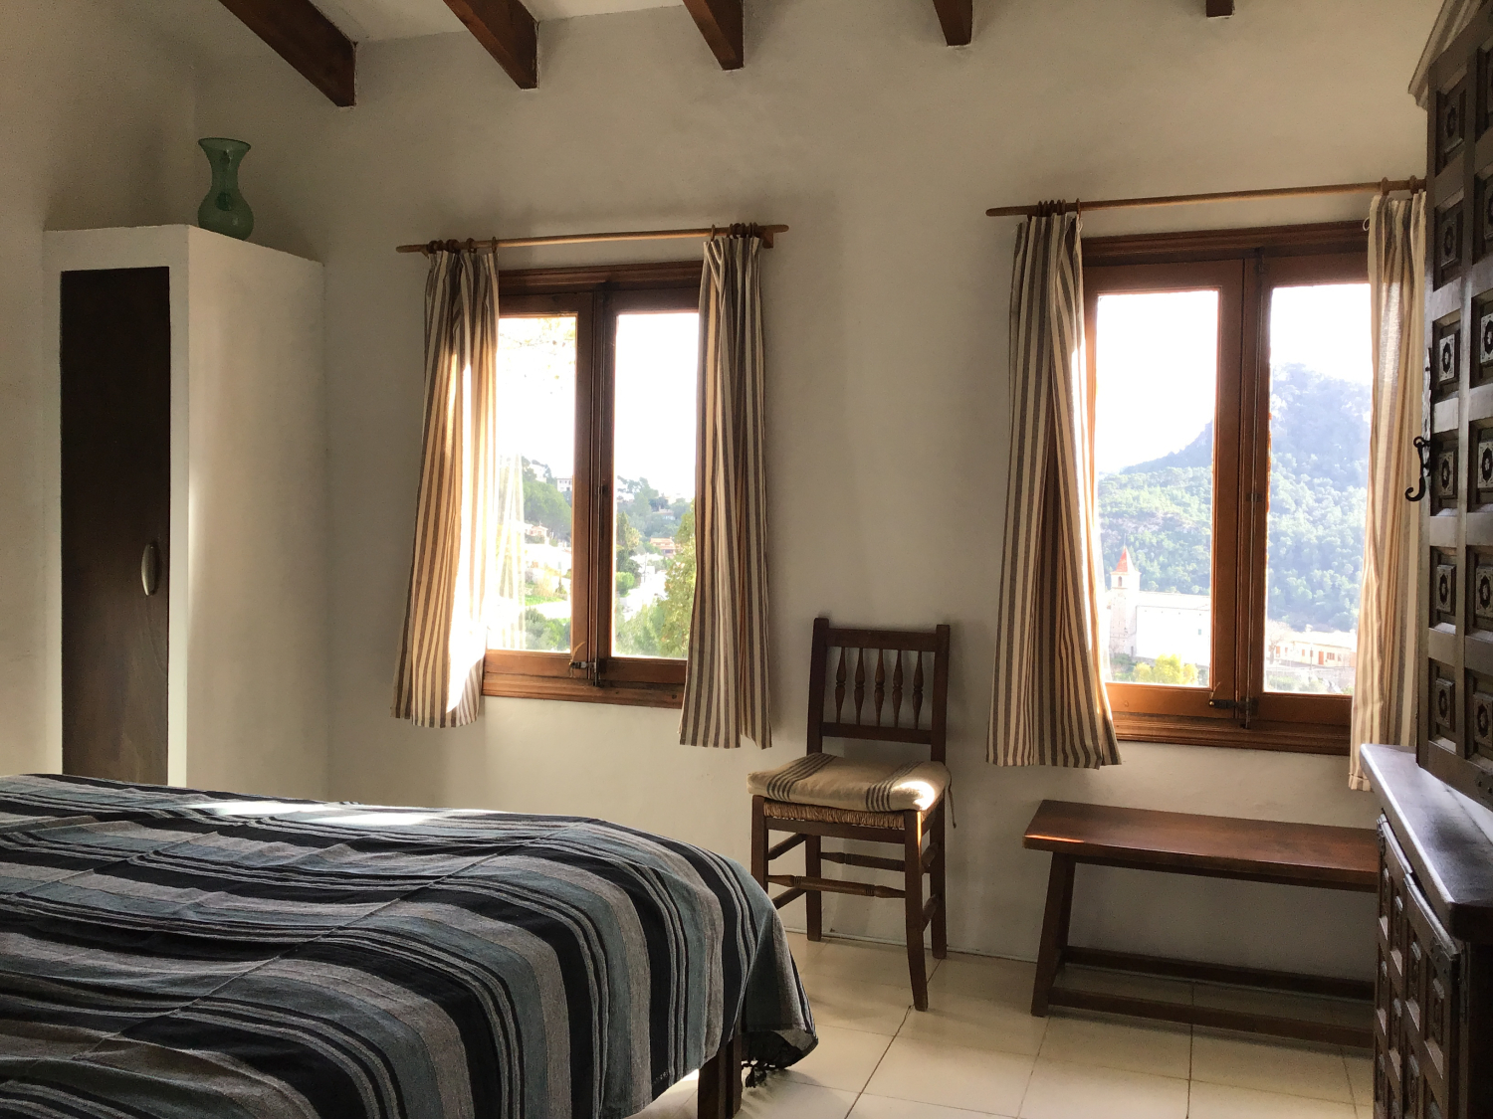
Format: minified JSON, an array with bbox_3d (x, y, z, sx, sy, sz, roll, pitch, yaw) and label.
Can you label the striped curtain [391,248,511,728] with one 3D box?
[{"bbox_3d":[-0.919,-0.214,4.099,0.390,1.450,0.122,1,2,20],"label":"striped curtain"}]

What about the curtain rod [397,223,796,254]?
[{"bbox_3d":[-0.482,-0.931,3.919,1.278,0.047,0.058,1,2,20],"label":"curtain rod"}]

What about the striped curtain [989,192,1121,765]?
[{"bbox_3d":[0.808,-0.171,3.464,0.344,1.456,0.122,1,2,20],"label":"striped curtain"}]

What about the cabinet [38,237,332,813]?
[{"bbox_3d":[-1.739,0.032,4.182,0.509,1.991,0.587,1,2,20],"label":"cabinet"}]

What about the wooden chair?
[{"bbox_3d":[0.297,0.625,3.478,0.469,0.899,0.495,1,2,20],"label":"wooden chair"}]

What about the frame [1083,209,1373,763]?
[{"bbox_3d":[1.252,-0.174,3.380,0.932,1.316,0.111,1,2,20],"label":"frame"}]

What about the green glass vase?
[{"bbox_3d":[-1.586,-1.116,4.072,0.169,0.306,0.169,1,2,20],"label":"green glass vase"}]

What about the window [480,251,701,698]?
[{"bbox_3d":[-0.464,-0.222,4.011,0.932,1.307,0.111,1,2,20],"label":"window"}]

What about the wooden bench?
[{"bbox_3d":[1.214,0.880,3.192,1.048,0.431,0.431,1,2,20],"label":"wooden bench"}]

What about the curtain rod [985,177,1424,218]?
[{"bbox_3d":[1.225,-0.891,3.292,1.270,0.047,0.058,1,2,20],"label":"curtain rod"}]

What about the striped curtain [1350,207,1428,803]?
[{"bbox_3d":[1.601,-0.155,3.173,0.285,1.450,0.122,1,2,20],"label":"striped curtain"}]

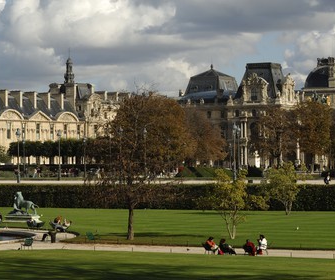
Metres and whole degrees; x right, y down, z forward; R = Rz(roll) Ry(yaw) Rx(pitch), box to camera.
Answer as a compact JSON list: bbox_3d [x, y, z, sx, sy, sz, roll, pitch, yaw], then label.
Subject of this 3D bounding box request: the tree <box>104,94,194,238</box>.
[{"bbox_3d":[-1.677,1.981,93.500,7.400,11.300,7.200,-1,0,0],"label":"tree"}]

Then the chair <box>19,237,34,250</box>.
[{"bbox_3d":[-8.862,6.569,77.500,0.650,0.800,0.600,-1,0,30],"label":"chair"}]

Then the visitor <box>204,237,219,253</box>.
[{"bbox_3d":[2.865,6.812,79.000,0.900,1.140,0.570,-1,0,18],"label":"visitor"}]

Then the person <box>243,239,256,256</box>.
[{"bbox_3d":[4.912,6.440,73.500,0.800,1.070,0.600,-1,0,-6],"label":"person"}]

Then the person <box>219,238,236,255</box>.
[{"bbox_3d":[3.612,6.410,73.500,1.020,1.020,0.580,-1,0,-3],"label":"person"}]

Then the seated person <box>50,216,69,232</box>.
[{"bbox_3d":[-8.252,6.474,94.000,1.350,1.150,0.600,-1,0,0],"label":"seated person"}]

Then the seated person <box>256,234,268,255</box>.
[{"bbox_3d":[6.044,6.714,78.300,0.750,1.270,0.550,-1,0,-9],"label":"seated person"}]

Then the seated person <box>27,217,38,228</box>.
[{"bbox_3d":[-11.756,7.335,107.000,0.900,1.000,0.550,-1,0,30],"label":"seated person"}]

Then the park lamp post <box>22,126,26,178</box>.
[{"bbox_3d":[-22.823,1.987,195.000,0.600,8.200,0.600,-1,0,0],"label":"park lamp post"}]

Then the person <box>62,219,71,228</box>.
[{"bbox_3d":[-8.543,7.197,104.500,0.900,1.050,0.550,-1,0,-18],"label":"person"}]

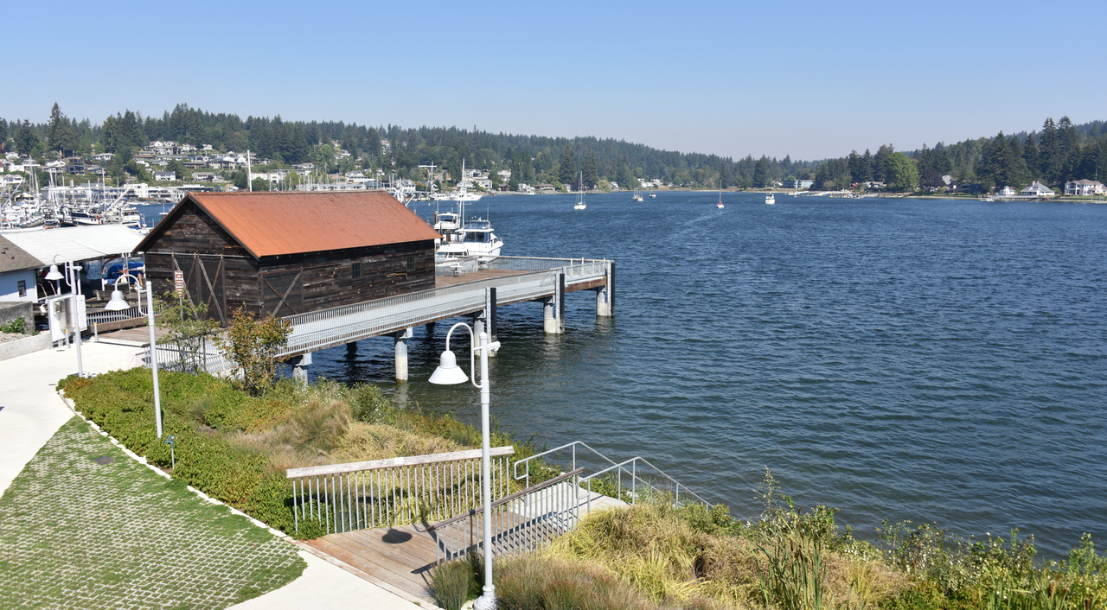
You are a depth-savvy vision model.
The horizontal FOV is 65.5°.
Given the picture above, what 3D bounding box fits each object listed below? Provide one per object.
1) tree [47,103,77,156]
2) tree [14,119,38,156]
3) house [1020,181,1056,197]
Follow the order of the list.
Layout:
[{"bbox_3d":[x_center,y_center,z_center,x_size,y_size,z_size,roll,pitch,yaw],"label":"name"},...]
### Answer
[{"bbox_3d":[-343.367,-121.580,597.465,18.078,36.823,18.078,-5,9,-29],"label":"tree"},{"bbox_3d":[-379.522,-120.488,620.000,15.000,26.500,15.000,-5,9,-31],"label":"tree"},{"bbox_3d":[227.983,-54.301,405.000,10.500,6.900,10.500,-3,8,-16],"label":"house"}]

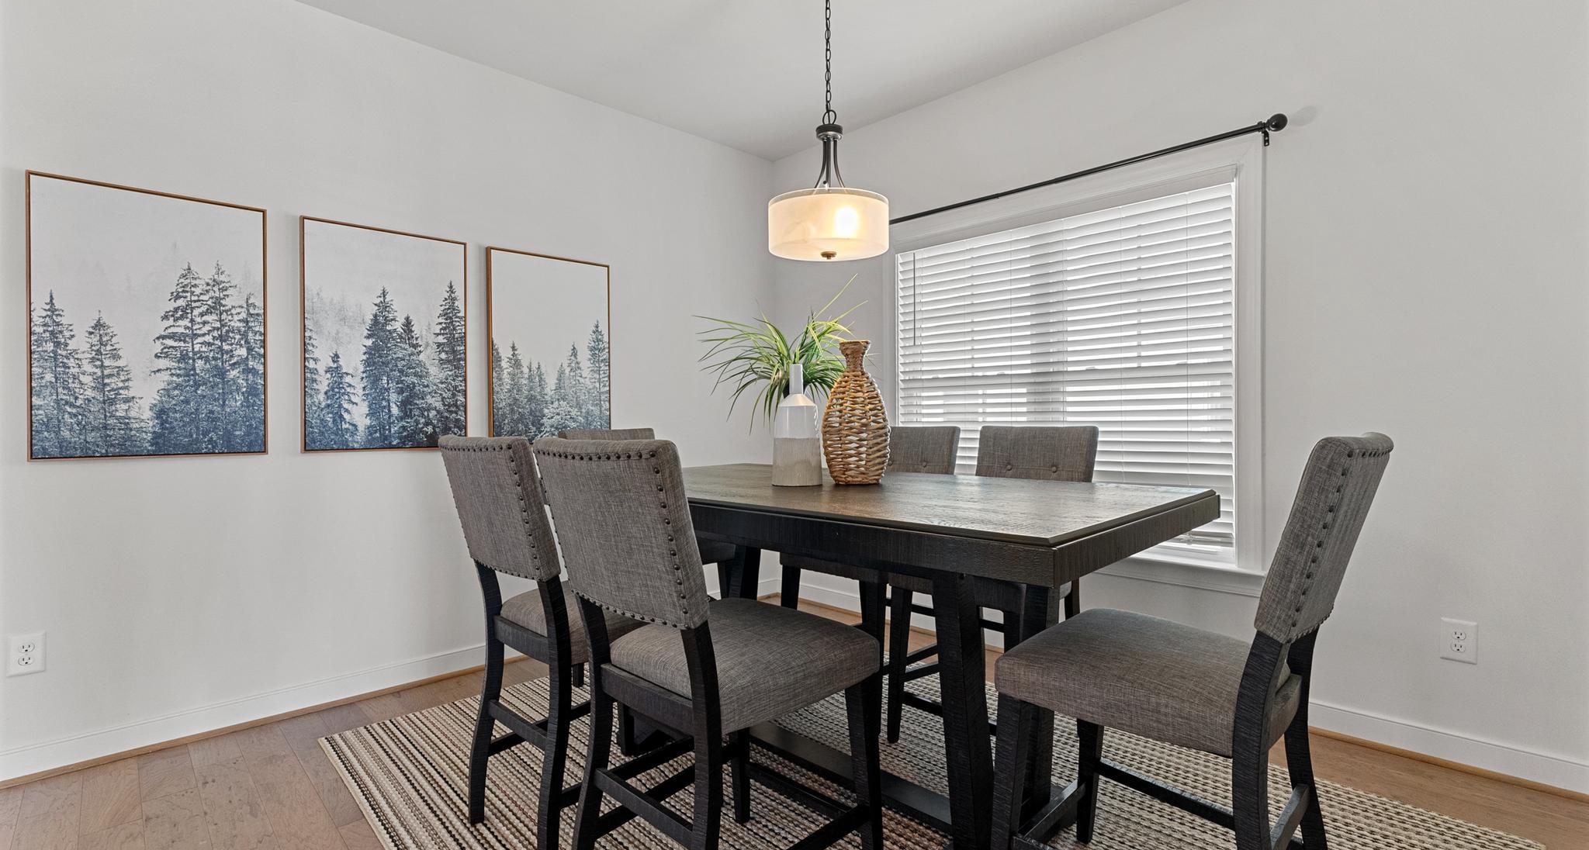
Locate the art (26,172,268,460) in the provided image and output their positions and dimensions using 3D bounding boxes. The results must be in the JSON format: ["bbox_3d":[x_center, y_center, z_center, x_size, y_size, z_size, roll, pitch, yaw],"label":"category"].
[{"bbox_3d":[-2.184,-0.341,2.424,0.607,0.906,0.035,-1,1,-44],"label":"art"}]

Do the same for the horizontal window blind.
[{"bbox_3d":[1.128,-0.222,3.253,0.055,1.418,1.592,-1,1,-44],"label":"horizontal window blind"}]

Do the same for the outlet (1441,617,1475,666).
[{"bbox_3d":[2.096,0.681,2.228,0.010,0.127,0.081,-1,1,-44],"label":"outlet"}]

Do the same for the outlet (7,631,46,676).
[{"bbox_3d":[-2.412,0.722,2.219,0.080,0.125,0.008,-1,1,-44],"label":"outlet"}]

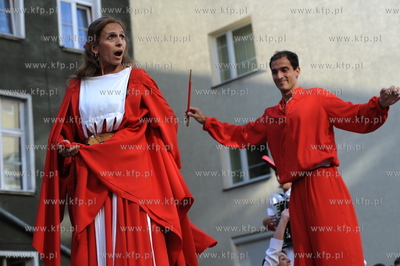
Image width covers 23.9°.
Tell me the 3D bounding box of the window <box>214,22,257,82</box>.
[{"bbox_3d":[0.950,-2.052,24.284,1.447,1.364,0.150,-19,-20,40],"label":"window"}]

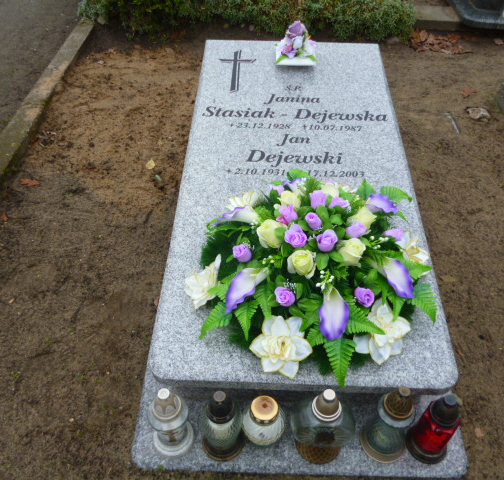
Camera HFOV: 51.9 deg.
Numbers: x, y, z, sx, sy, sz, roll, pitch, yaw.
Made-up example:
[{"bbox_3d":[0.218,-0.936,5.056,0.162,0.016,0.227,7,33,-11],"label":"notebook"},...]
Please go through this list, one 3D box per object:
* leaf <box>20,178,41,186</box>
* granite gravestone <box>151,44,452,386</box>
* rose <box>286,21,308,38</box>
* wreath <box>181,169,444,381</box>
[{"bbox_3d":[-0.983,-0.255,2.298,0.085,0.013,0.050,2,43,1],"label":"leaf"},{"bbox_3d":[0.159,-0.266,1.879,0.800,0.045,1.696,2,49,1],"label":"granite gravestone"},{"bbox_3d":[0.193,-0.912,2.245,0.082,0.068,0.068,4,43,3],"label":"rose"},{"bbox_3d":[0.168,0.019,1.441,0.710,0.250,0.690,2,49,1],"label":"wreath"}]

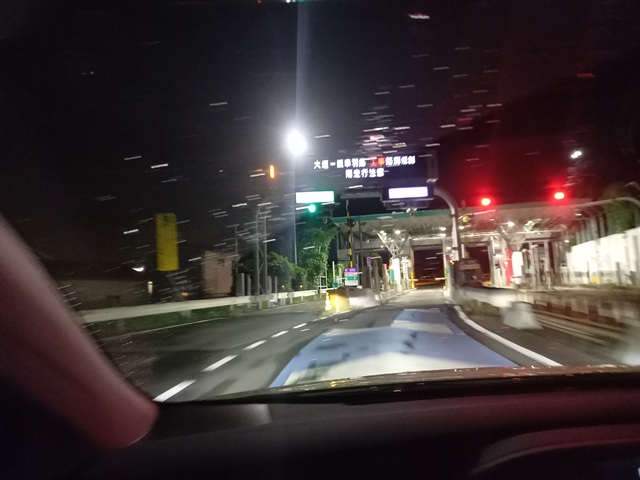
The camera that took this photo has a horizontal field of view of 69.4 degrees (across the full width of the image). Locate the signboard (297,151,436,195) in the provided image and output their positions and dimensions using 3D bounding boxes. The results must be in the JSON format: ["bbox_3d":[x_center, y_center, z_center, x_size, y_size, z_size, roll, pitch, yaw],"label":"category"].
[{"bbox_3d":[2.414,-3.479,24.000,7.200,1.850,0.700,-3,-5,8],"label":"signboard"}]

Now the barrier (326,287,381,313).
[{"bbox_3d":[1.510,2.533,20.270,0.950,0.880,4.300,-4,-5,22],"label":"barrier"}]

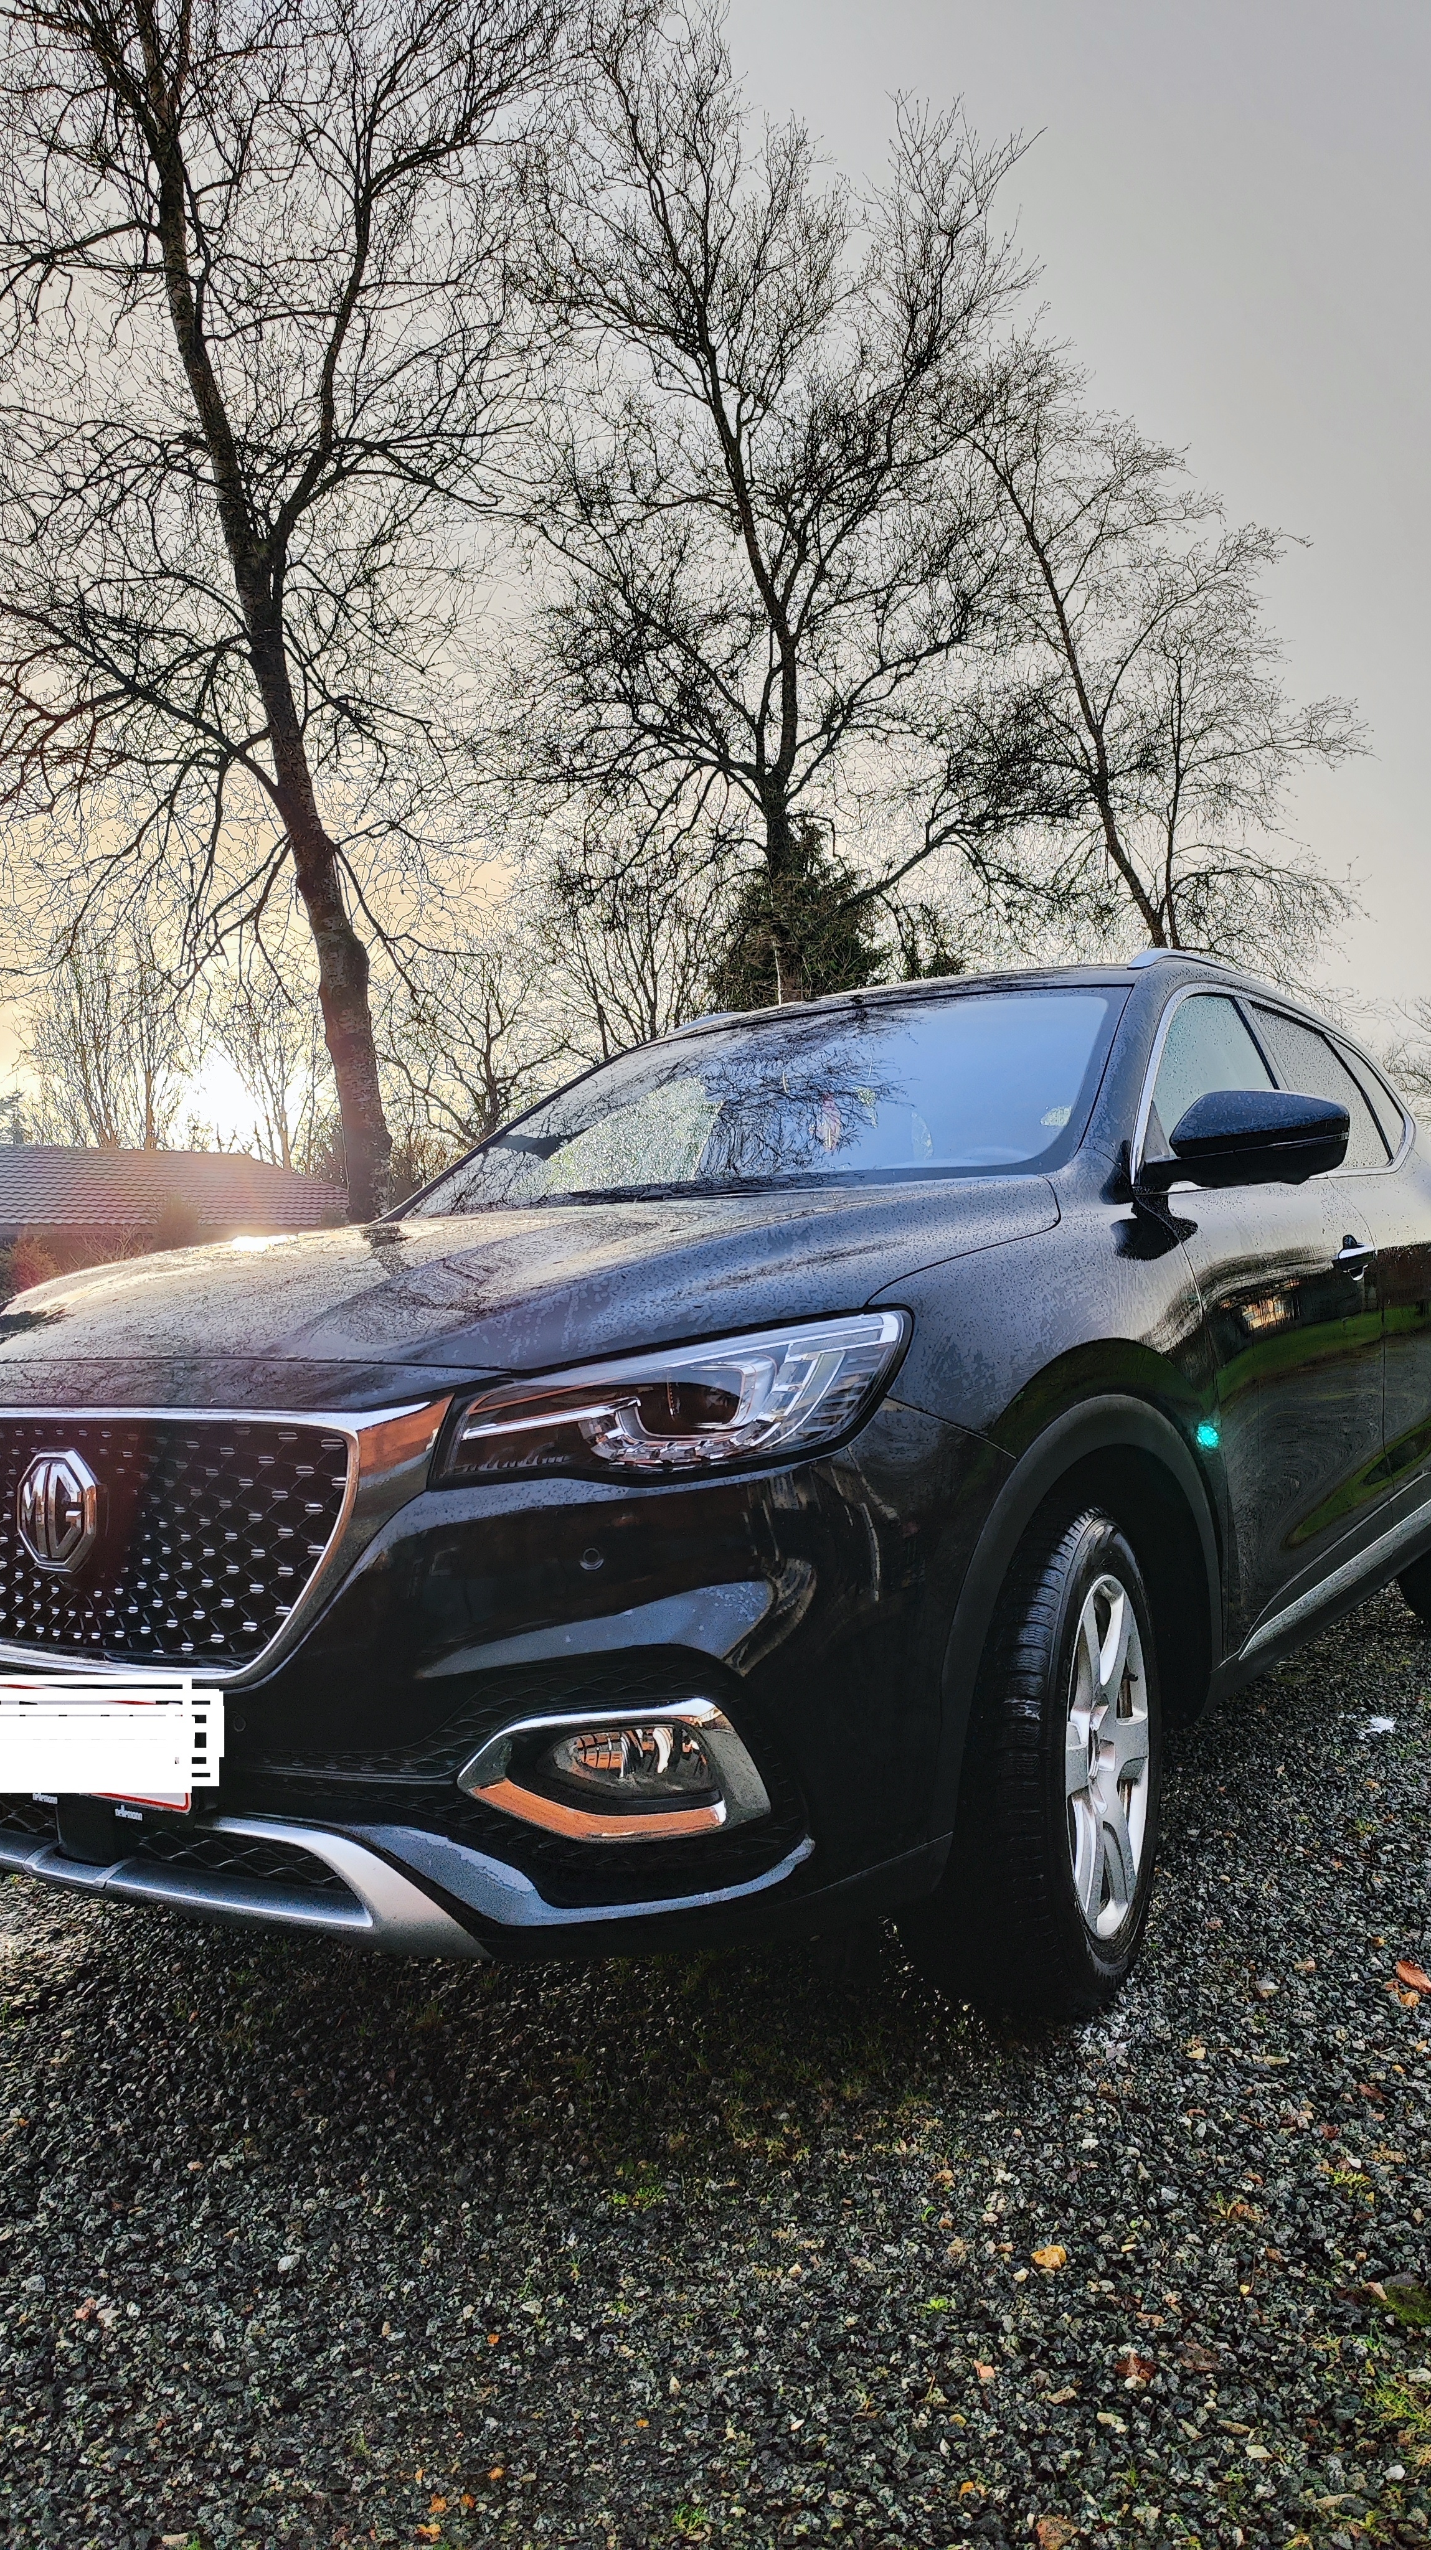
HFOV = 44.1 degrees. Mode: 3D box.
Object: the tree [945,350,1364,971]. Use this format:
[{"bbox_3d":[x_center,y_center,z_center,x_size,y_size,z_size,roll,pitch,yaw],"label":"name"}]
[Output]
[{"bbox_3d":[5.359,-5.028,21.000,5.100,11.900,5.100,-4,-1,0],"label":"tree"}]

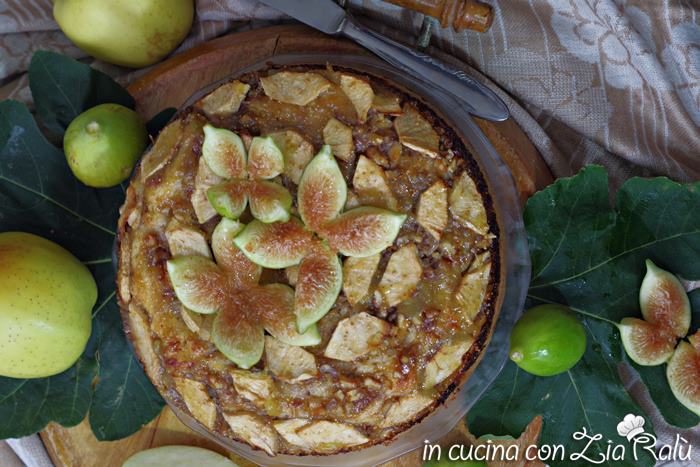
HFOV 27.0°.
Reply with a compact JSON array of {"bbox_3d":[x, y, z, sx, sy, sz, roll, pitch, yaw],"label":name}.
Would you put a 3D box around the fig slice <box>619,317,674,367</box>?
[{"bbox_3d":[0.180,0.066,0.885,0.036,0.020,0.026,21,86,5],"label":"fig slice"}]

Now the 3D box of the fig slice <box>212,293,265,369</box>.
[{"bbox_3d":[-0.066,0.056,0.857,0.030,0.020,0.046,-6,84,3],"label":"fig slice"}]

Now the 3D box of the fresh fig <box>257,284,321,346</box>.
[{"bbox_3d":[-0.036,0.049,0.868,0.048,0.016,0.027,40,87,2],"label":"fresh fig"}]

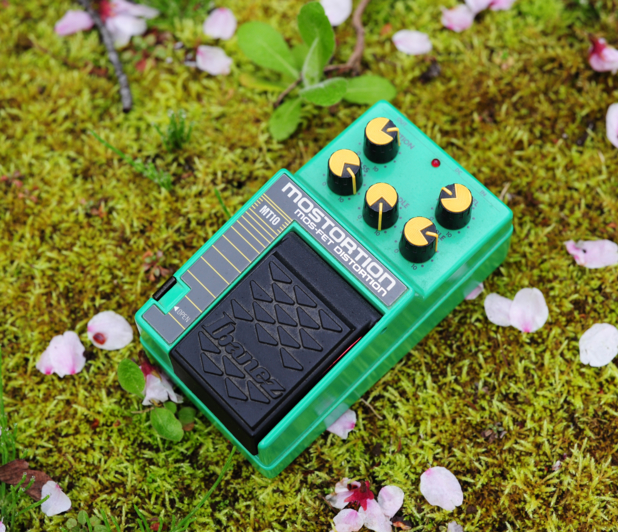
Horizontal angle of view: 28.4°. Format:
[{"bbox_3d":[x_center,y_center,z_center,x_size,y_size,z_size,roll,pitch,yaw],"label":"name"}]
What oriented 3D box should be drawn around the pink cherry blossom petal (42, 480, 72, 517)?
[{"bbox_3d":[-0.094,0.086,0.449,0.010,0.004,0.014,-39,73,-11],"label":"pink cherry blossom petal"}]

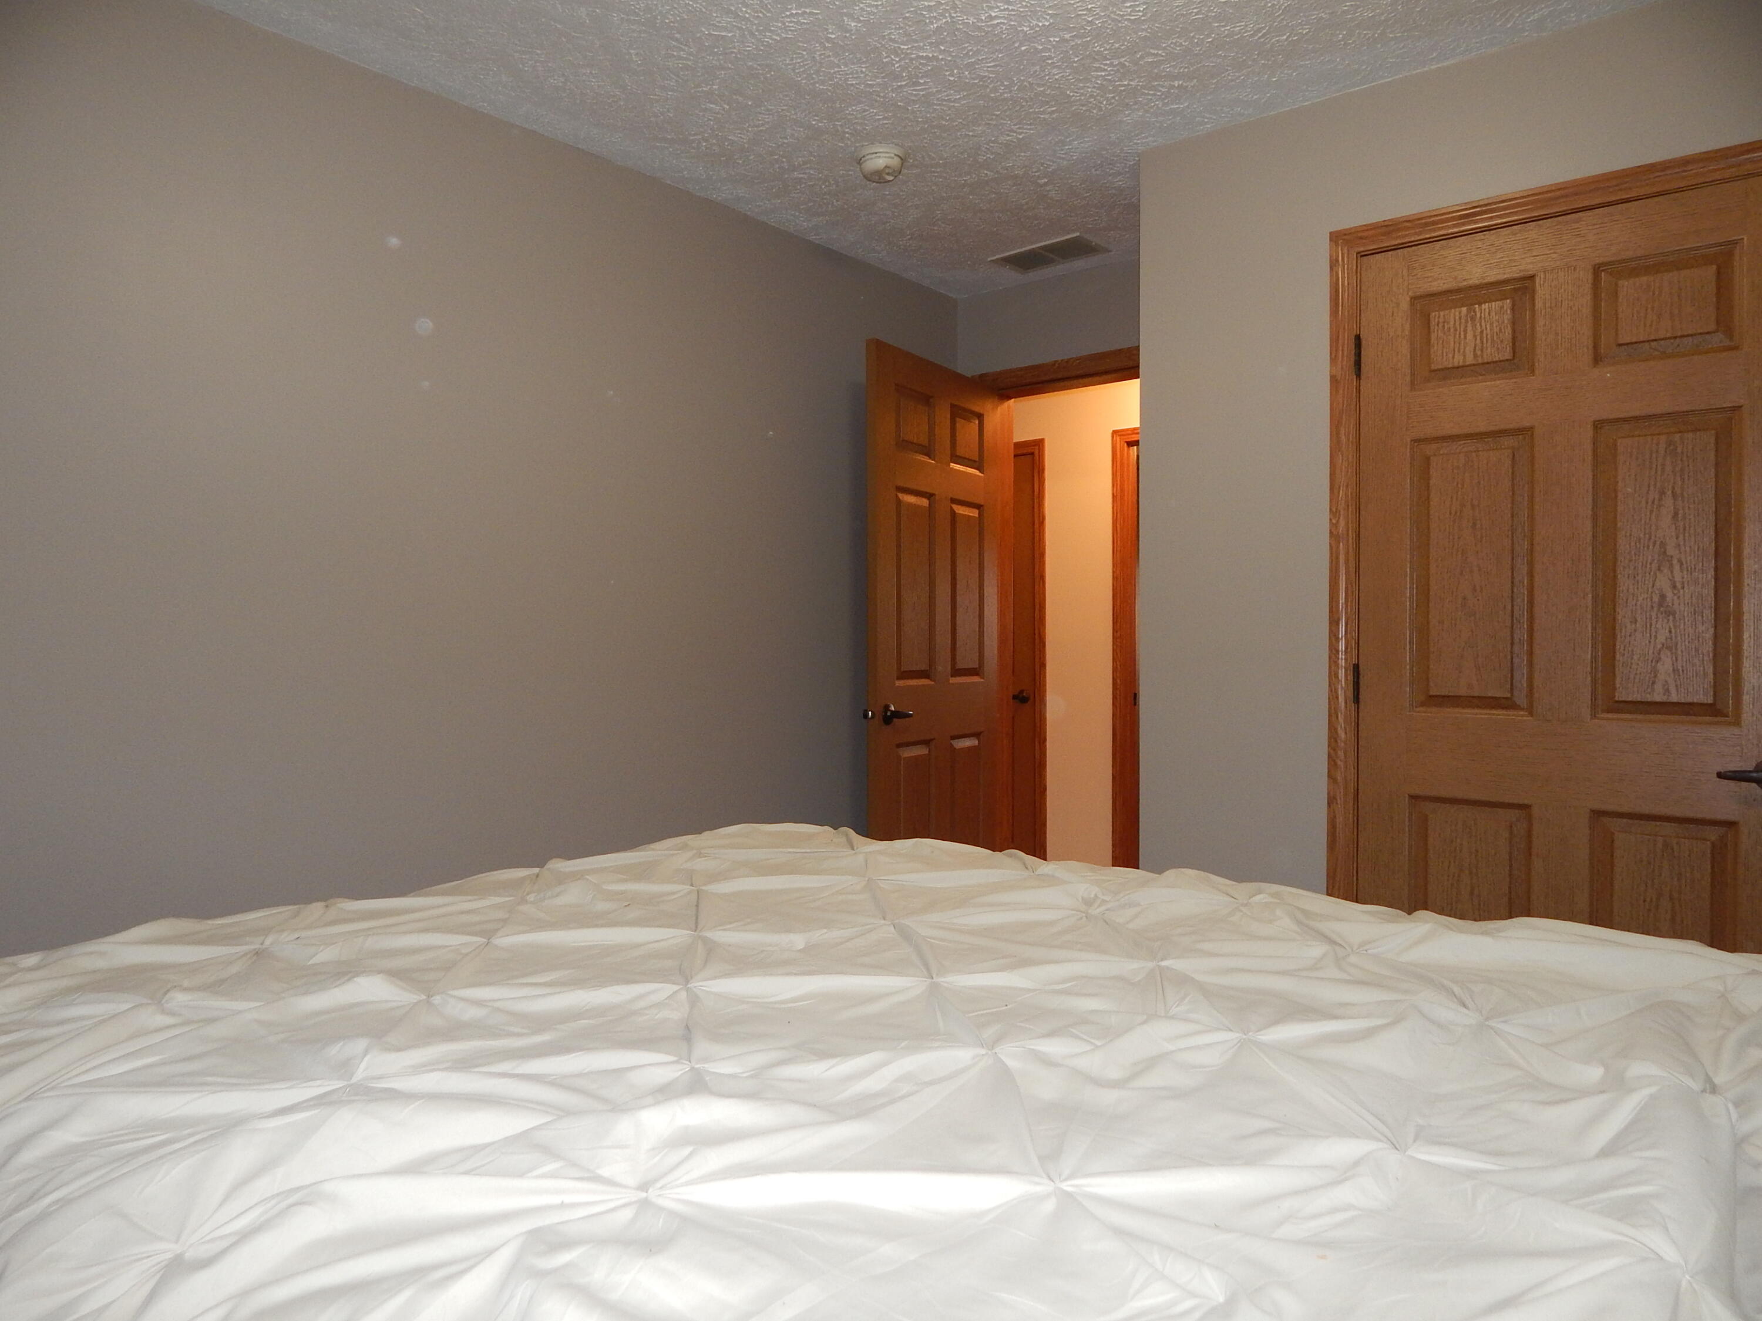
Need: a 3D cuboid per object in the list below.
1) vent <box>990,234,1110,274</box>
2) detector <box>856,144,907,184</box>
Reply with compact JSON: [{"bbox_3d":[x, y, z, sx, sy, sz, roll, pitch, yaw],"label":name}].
[{"bbox_3d":[0.555,-1.328,3.679,0.357,0.014,0.192,1,2,43],"label":"vent"},{"bbox_3d":[0.002,-1.280,2.898,0.133,0.054,0.133,0,2,0],"label":"detector"}]

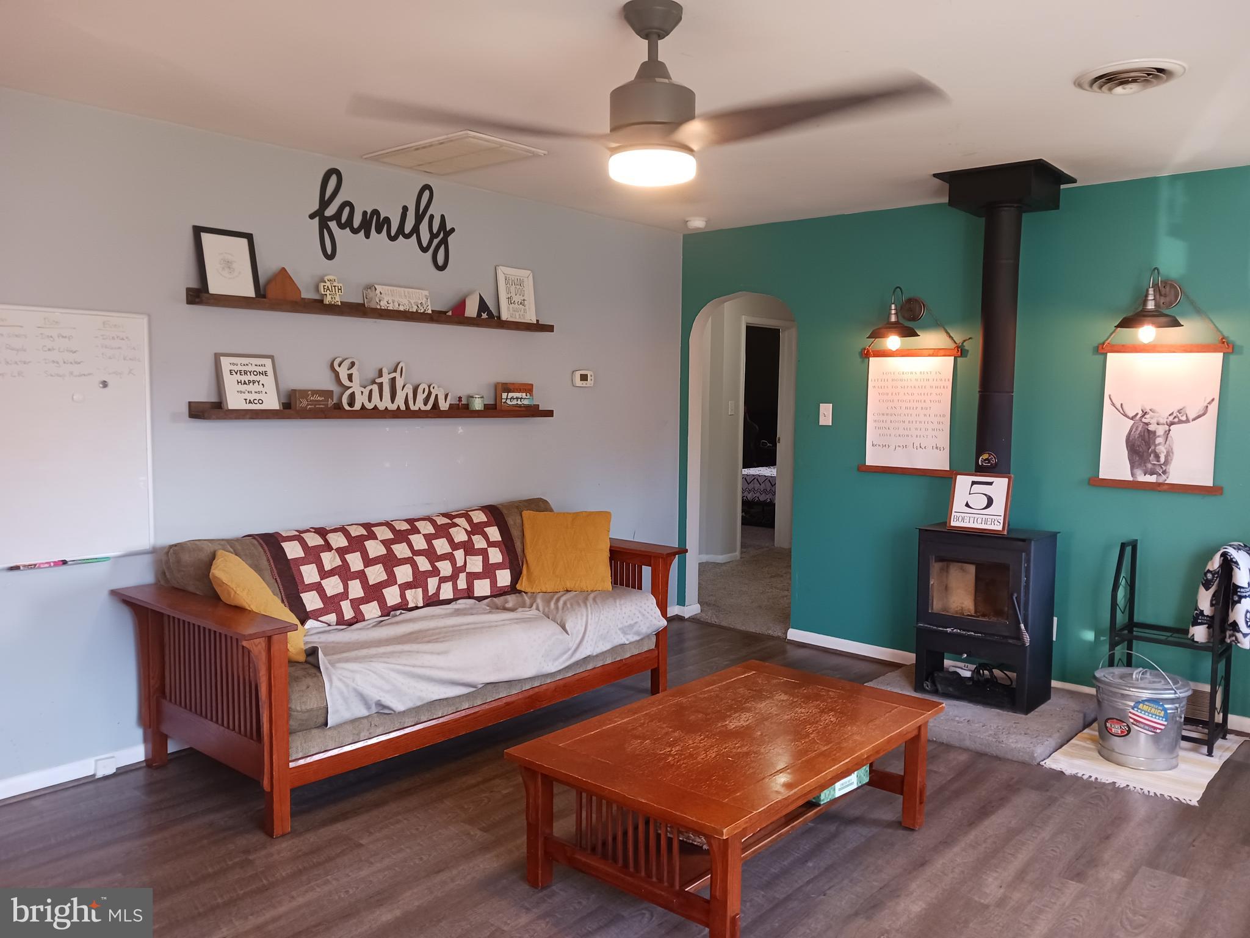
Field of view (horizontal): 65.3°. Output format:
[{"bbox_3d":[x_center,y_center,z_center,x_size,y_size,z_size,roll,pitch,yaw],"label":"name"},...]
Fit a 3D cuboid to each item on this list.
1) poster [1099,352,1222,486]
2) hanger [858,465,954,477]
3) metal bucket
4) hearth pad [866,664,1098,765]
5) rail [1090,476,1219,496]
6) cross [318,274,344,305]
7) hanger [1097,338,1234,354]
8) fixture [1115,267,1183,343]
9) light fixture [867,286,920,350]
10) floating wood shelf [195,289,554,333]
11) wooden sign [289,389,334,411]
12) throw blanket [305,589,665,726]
[{"bbox_3d":[2.360,-0.223,4.306,0.456,0.563,0.010,5,6,42],"label":"poster"},{"bbox_3d":[1.490,0.014,5.174,0.547,0.037,0.022,5,6,40],"label":"hanger"},{"bbox_3d":[2.057,0.980,3.892,0.353,0.350,0.353,5,6,42],"label":"metal bucket"},{"bbox_3d":[1.585,1.079,4.441,0.899,0.061,0.948,5,6,42],"label":"hearth pad"},{"bbox_3d":[2.352,0.077,4.331,0.532,0.034,0.020,5,6,42],"label":"rail"},{"bbox_3d":[-1.249,-0.745,4.146,0.030,0.150,0.106,5,6,40],"label":"cross"},{"bbox_3d":[2.366,-0.526,4.280,0.529,0.041,0.020,5,6,42],"label":"hanger"},{"bbox_3d":[2.280,-0.693,4.178,0.284,0.320,0.433,5,6,40],"label":"fixture"},{"bbox_3d":[1.375,-0.759,4.915,0.294,0.332,0.375,5,6,42],"label":"light fixture"},{"bbox_3d":[-1.025,-0.703,4.407,0.128,0.069,1.871,5,6,40],"label":"floating wood shelf"},{"bbox_3d":[-1.314,-0.278,4.114,0.044,0.107,0.171,5,6,42],"label":"wooden sign"},{"bbox_3d":[-0.600,0.678,4.084,0.571,0.246,1.773,5,6,40],"label":"throw blanket"}]

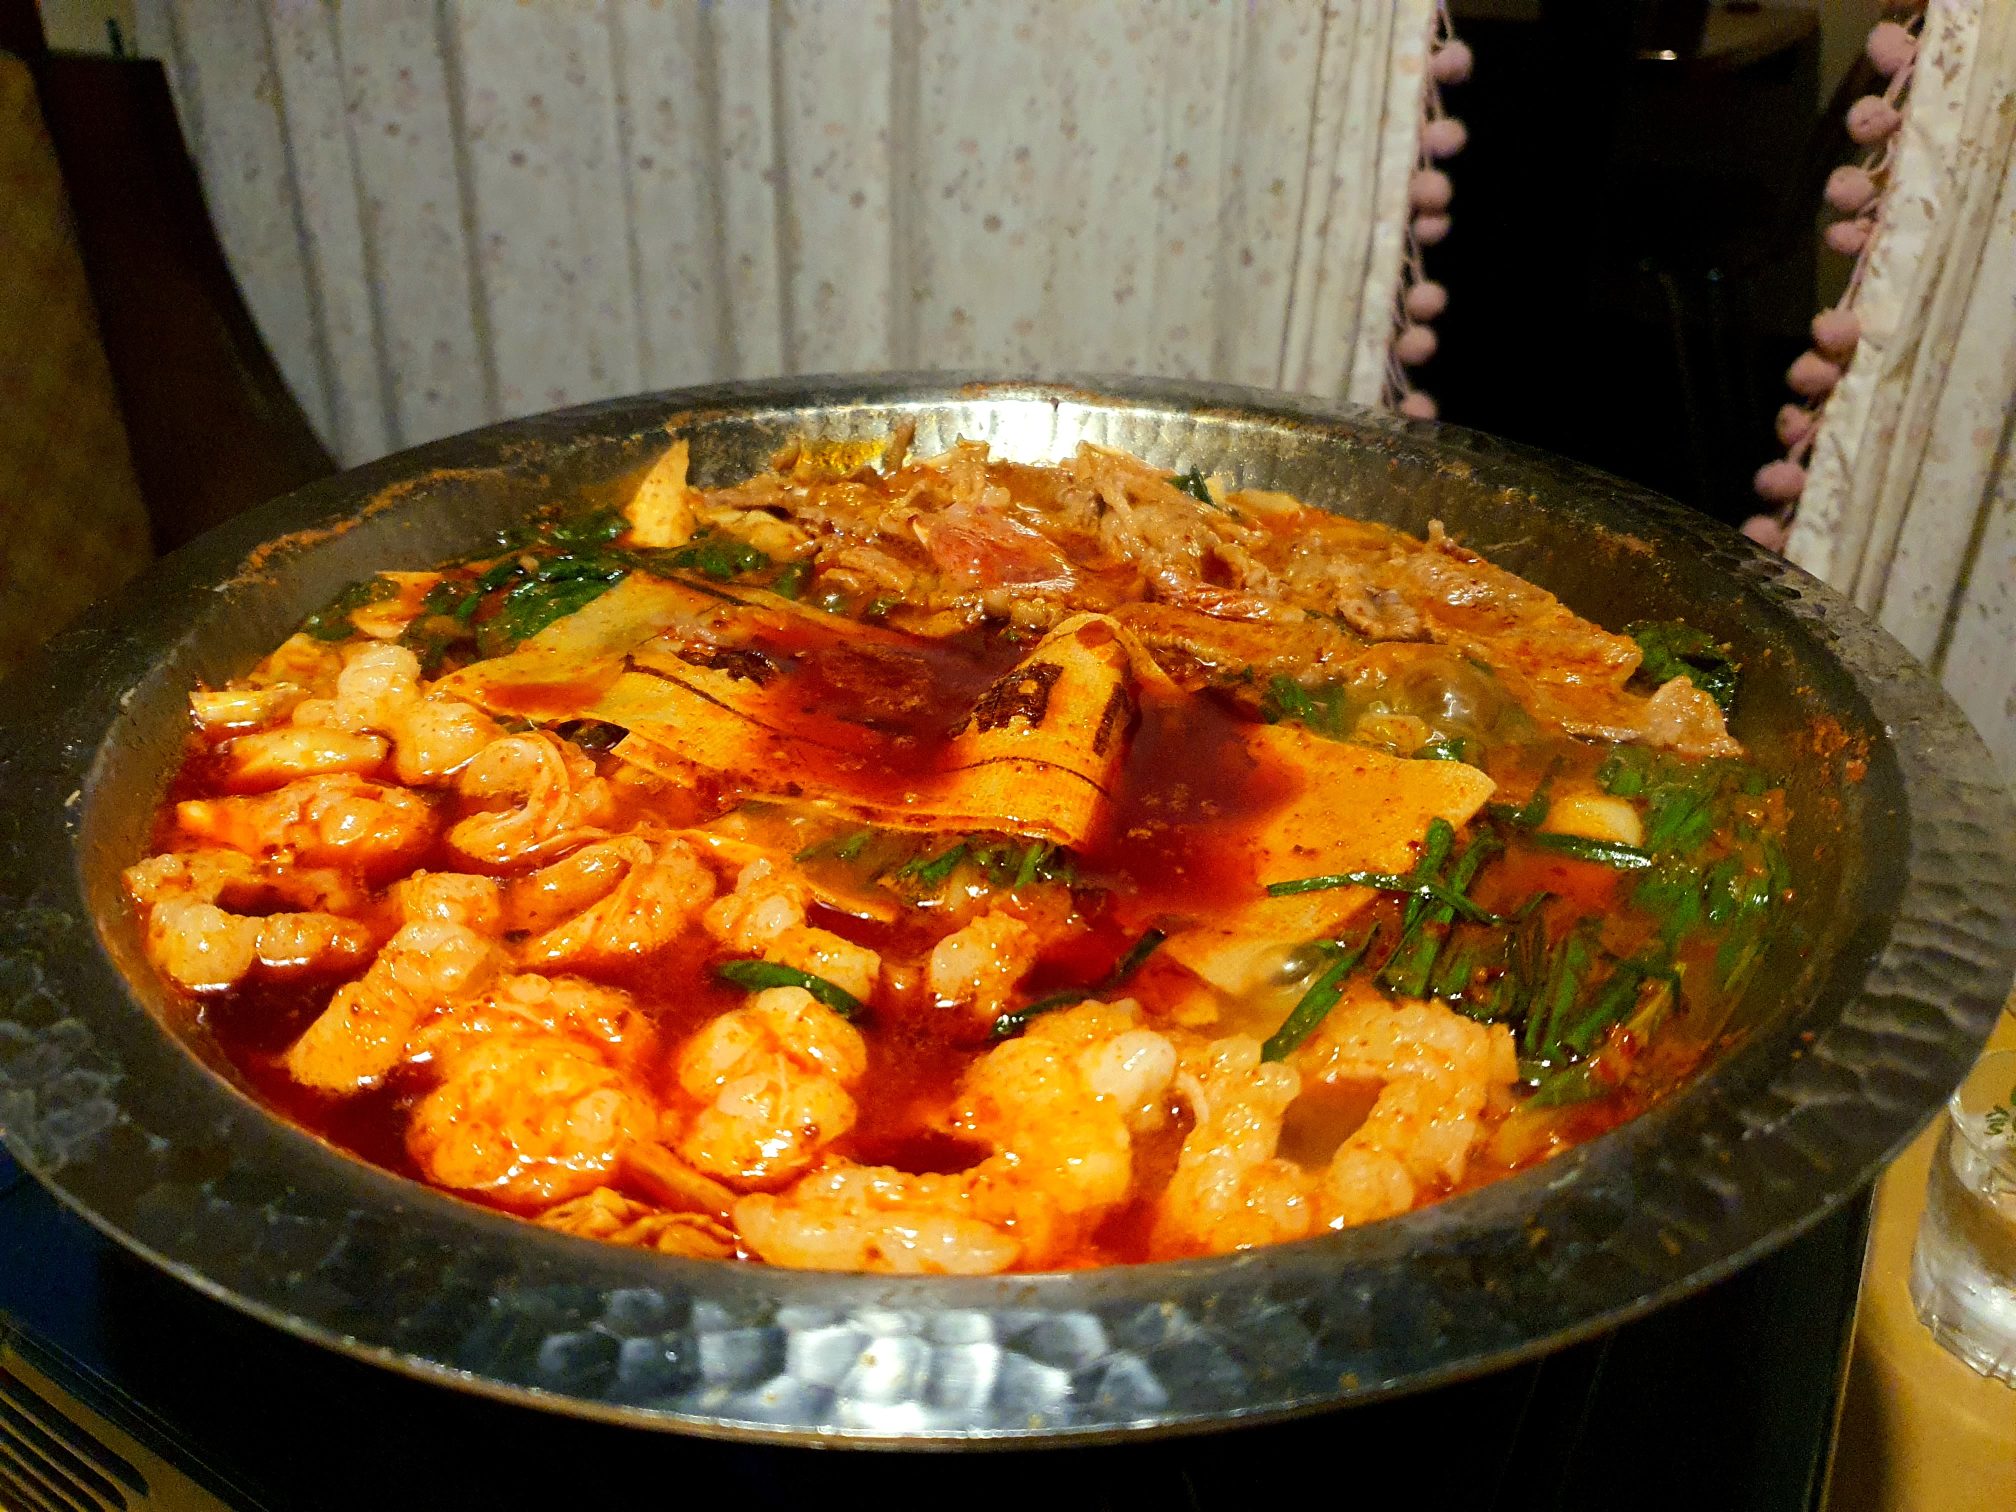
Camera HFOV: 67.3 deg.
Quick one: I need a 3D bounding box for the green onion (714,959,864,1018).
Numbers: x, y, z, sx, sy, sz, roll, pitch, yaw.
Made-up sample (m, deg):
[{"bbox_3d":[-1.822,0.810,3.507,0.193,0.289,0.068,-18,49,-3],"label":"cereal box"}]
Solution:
[{"bbox_3d":[-0.030,0.031,0.205,0.022,0.004,0.006,14,32,23],"label":"green onion"}]

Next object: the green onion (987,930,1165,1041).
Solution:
[{"bbox_3d":[0.010,0.031,0.204,0.030,0.004,0.006,-23,37,-35],"label":"green onion"}]

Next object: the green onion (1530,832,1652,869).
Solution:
[{"bbox_3d":[0.090,0.015,0.234,0.018,0.004,0.004,9,31,15],"label":"green onion"}]

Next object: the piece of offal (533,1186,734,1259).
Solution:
[{"bbox_3d":[-0.042,0.055,0.170,0.023,0.009,0.012,5,30,9],"label":"piece of offal"}]

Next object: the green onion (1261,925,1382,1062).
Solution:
[{"bbox_3d":[0.043,0.031,0.203,0.005,0.004,0.031,20,35,31],"label":"green onion"}]

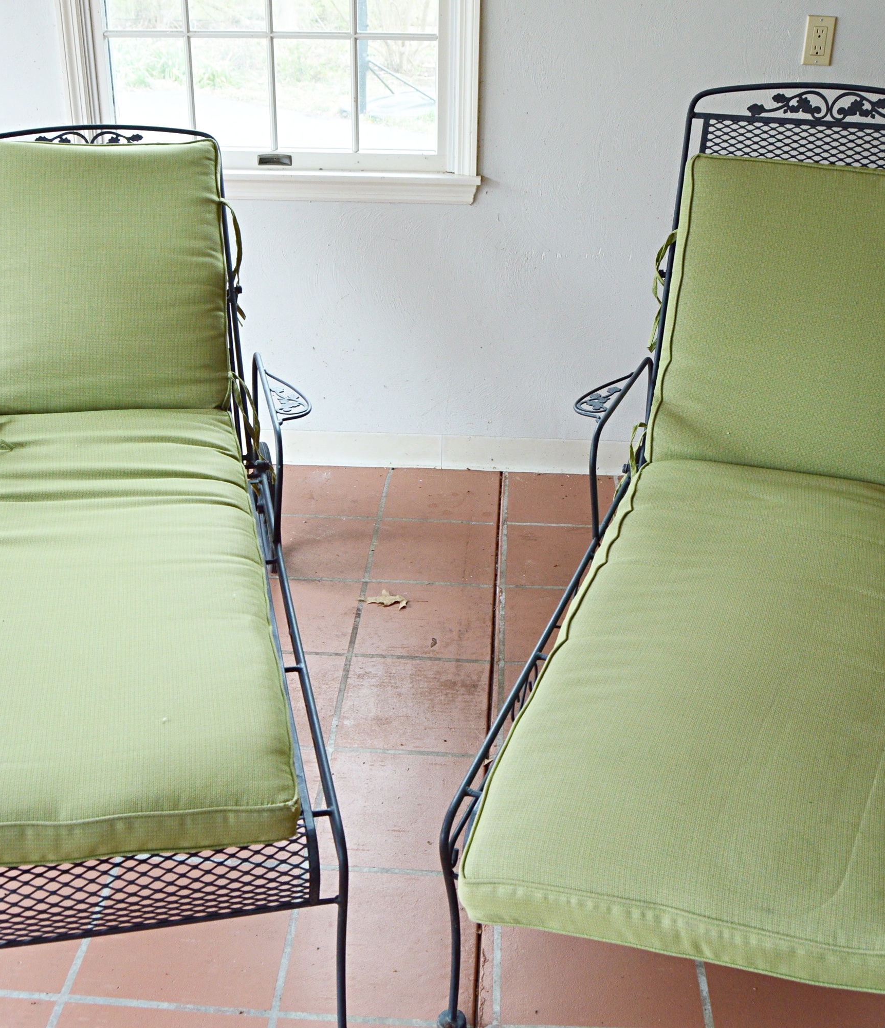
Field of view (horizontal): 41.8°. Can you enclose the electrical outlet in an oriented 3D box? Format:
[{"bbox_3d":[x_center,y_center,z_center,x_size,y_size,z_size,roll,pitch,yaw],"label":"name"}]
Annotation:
[{"bbox_3d":[0.900,-1.129,2.765,0.071,0.115,0.008,2,29,2],"label":"electrical outlet"}]

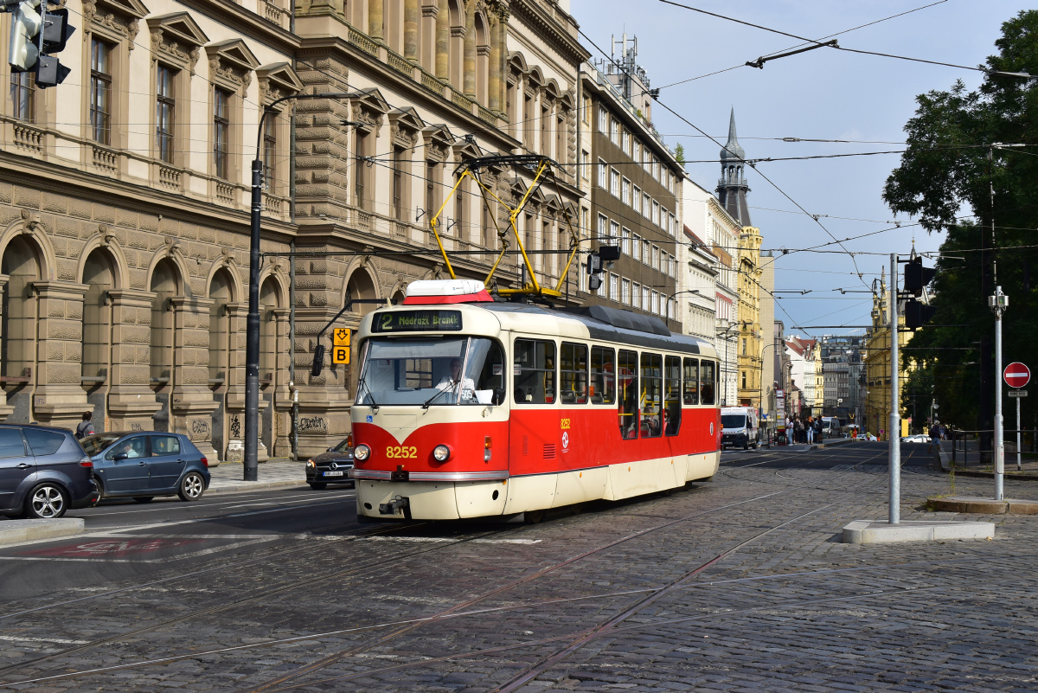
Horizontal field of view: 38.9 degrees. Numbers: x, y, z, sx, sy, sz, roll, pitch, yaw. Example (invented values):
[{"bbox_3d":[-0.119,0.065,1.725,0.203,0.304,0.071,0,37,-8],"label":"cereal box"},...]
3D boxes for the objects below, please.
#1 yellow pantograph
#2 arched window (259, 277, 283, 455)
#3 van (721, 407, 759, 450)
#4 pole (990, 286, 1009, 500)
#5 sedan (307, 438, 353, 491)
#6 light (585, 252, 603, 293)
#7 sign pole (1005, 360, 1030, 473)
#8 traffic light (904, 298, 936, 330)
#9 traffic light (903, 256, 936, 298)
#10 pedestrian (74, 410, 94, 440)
[{"bbox_3d":[-0.157,-1.900,23.250,1.900,2.230,2.900,0,-2,21],"label":"yellow pantograph"},{"bbox_3d":[-8.892,0.710,52.500,0.450,6.300,1.950,0,-2,16],"label":"arched window"},{"bbox_3d":[12.500,4.680,85.300,2.100,2.500,5.700,0,-2,15],"label":"van"},{"bbox_3d":[8.330,0.810,25.500,0.330,3.720,0.250,0,-2,10],"label":"pole"},{"bbox_3d":[-3.180,2.660,35.900,1.850,1.440,4.700,-1,-2,24],"label":"sedan"},{"bbox_3d":[1.796,-1.745,34.500,0.380,0.880,0.420,2,-2,-38],"label":"light"},{"bbox_3d":[13.629,1.927,40.200,0.700,2.970,0.120,0,-2,17],"label":"sign pole"},{"bbox_3d":[5.471,-0.430,20.050,0.420,0.420,0.360,0,-2,8],"label":"traffic light"},{"bbox_3d":[5.471,-0.949,20.050,0.420,0.540,0.450,0,-2,8],"label":"traffic light"},{"bbox_3d":[-10.910,2.490,37.000,0.520,1.740,0.420,0,-2,20],"label":"pedestrian"}]

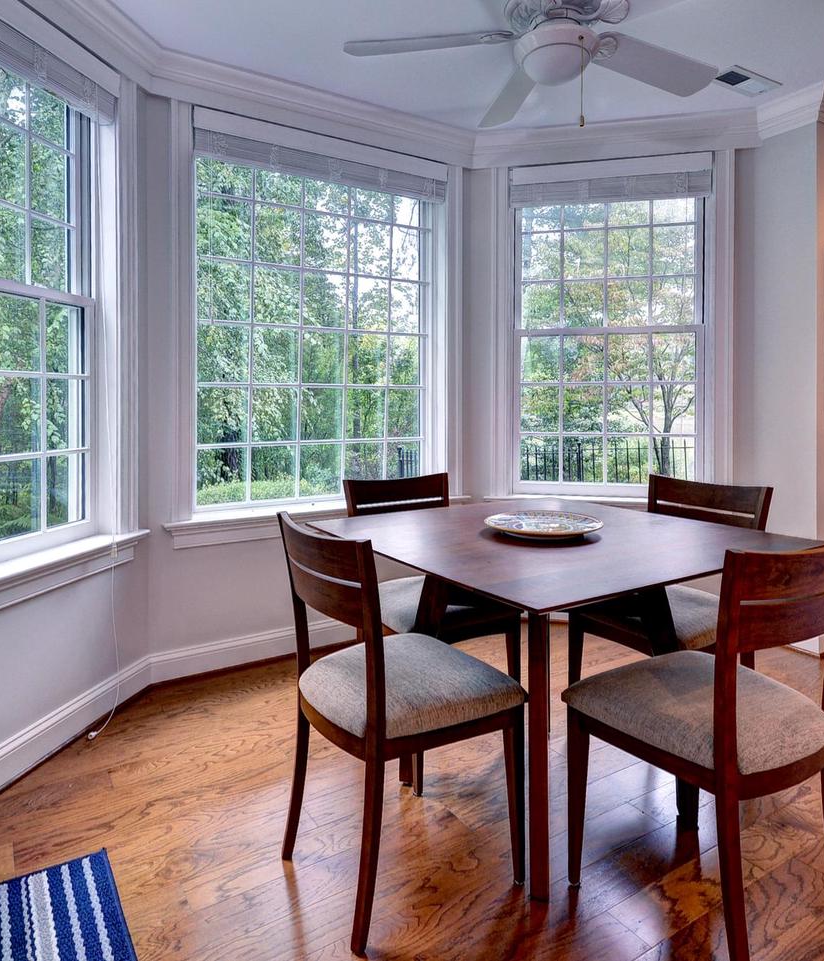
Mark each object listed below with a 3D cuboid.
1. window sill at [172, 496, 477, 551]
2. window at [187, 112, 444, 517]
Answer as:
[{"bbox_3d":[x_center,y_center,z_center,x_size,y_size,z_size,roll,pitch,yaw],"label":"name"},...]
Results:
[{"bbox_3d":[-0.379,0.177,3.016,1.524,0.105,0.160,-2,5,-31],"label":"window sill"},{"bbox_3d":[-0.393,-0.738,3.036,1.282,1.690,0.130,-2,5,-31],"label":"window"}]

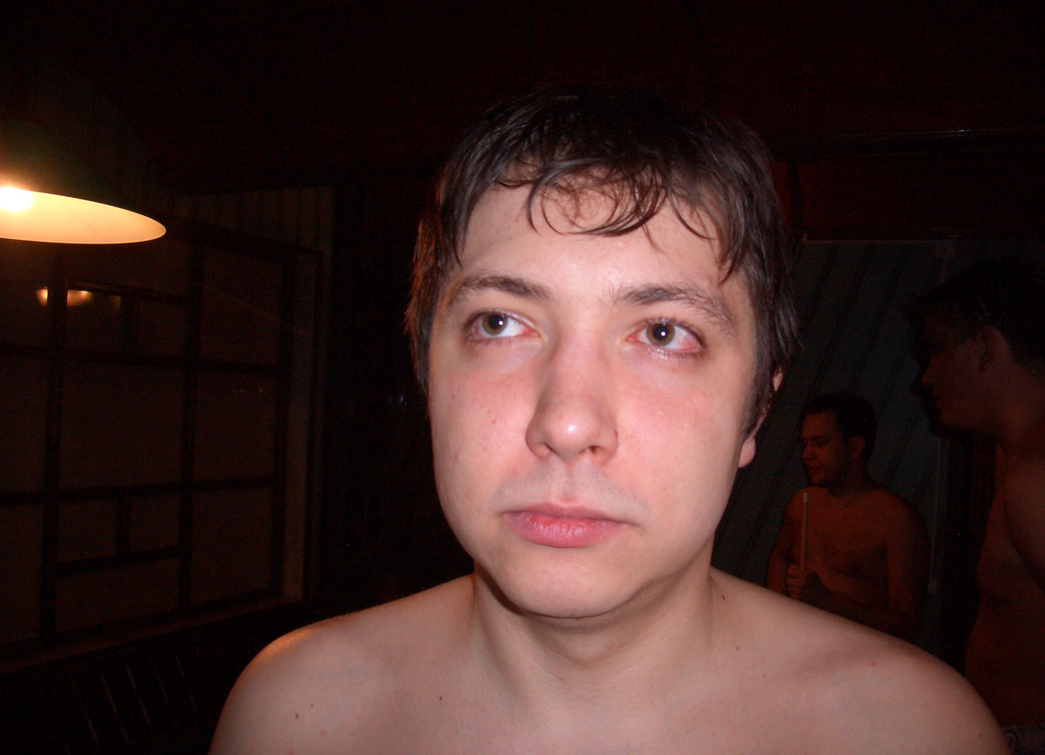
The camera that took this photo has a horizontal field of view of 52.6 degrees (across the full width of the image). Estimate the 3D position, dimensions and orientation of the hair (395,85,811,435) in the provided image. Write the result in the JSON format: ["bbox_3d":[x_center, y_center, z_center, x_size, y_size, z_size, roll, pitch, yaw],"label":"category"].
[{"bbox_3d":[0.041,-0.046,0.492,0.176,0.180,0.200,4,-1,8],"label":"hair"}]

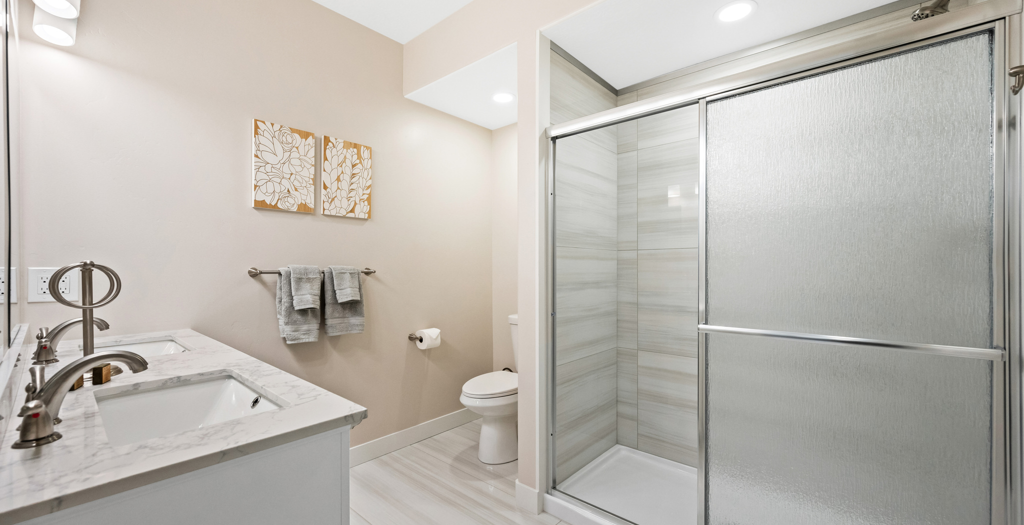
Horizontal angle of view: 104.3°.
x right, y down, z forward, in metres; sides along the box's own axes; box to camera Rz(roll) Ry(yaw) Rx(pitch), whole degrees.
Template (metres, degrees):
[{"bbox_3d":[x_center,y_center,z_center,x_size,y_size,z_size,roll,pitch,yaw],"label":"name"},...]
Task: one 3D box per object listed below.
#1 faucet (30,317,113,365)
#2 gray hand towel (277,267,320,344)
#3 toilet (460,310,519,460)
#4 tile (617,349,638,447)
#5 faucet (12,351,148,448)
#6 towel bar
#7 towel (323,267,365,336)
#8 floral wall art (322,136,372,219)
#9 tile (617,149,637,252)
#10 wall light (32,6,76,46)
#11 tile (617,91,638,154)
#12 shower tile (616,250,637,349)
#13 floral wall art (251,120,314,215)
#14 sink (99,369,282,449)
[{"bbox_3d":[-1.396,0.236,1.267,0.270,0.120,0.165,-1,-1,41],"label":"faucet"},{"bbox_3d":[-1.123,0.224,2.102,0.075,0.400,0.200,-1,-1,41],"label":"gray hand towel"},{"bbox_3d":[-0.020,0.827,2.649,0.433,0.818,0.763,-1,-1,41],"label":"toilet"},{"bbox_3d":[0.725,0.845,2.493,0.135,0.610,0.011,-1,-1,41],"label":"tile"},{"bbox_3d":[-0.801,0.231,0.750,0.305,0.118,0.173,-1,-1,41],"label":"faucet"},{"bbox_3d":[-1.072,0.054,2.215,0.084,0.051,0.665,-1,-1,41],"label":"towel bar"},{"bbox_3d":[-0.959,0.215,2.296,0.079,0.392,0.236,-1,-1,41],"label":"towel"},{"bbox_3d":[-0.975,-0.488,2.365,0.028,0.445,0.295,-1,-1,41],"label":"floral wall art"},{"bbox_3d":[0.708,-0.376,2.452,0.132,0.602,0.012,-1,-1,41],"label":"tile"},{"bbox_3d":[-1.641,-0.861,1.430,0.101,0.116,0.101,-1,-1,41],"label":"wall light"},{"bbox_3d":[0.729,-0.881,2.514,0.135,0.370,0.011,-1,-1,41],"label":"tile"},{"bbox_3d":[0.707,0.228,2.442,0.132,0.602,0.012,-1,-1,41],"label":"shower tile"},{"bbox_3d":[-1.201,-0.490,2.104,0.028,0.445,0.295,-1,-1,41],"label":"floral wall art"},{"bbox_3d":[-0.706,0.381,0.853,0.440,0.160,0.270,-1,-1,41],"label":"sink"}]

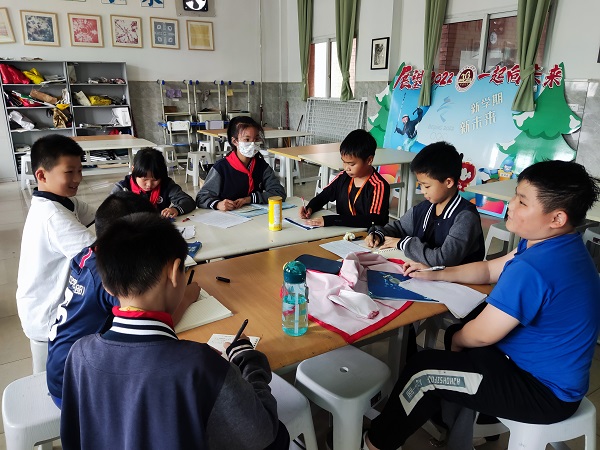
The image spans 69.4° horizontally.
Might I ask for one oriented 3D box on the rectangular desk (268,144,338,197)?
[{"bbox_3d":[0.313,-0.554,5.288,1.201,0.730,0.745,-11,21,-31],"label":"rectangular desk"}]

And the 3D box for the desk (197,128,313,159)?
[{"bbox_3d":[-0.747,-1.083,6.895,1.254,0.730,1.482,-11,21,-29],"label":"desk"}]

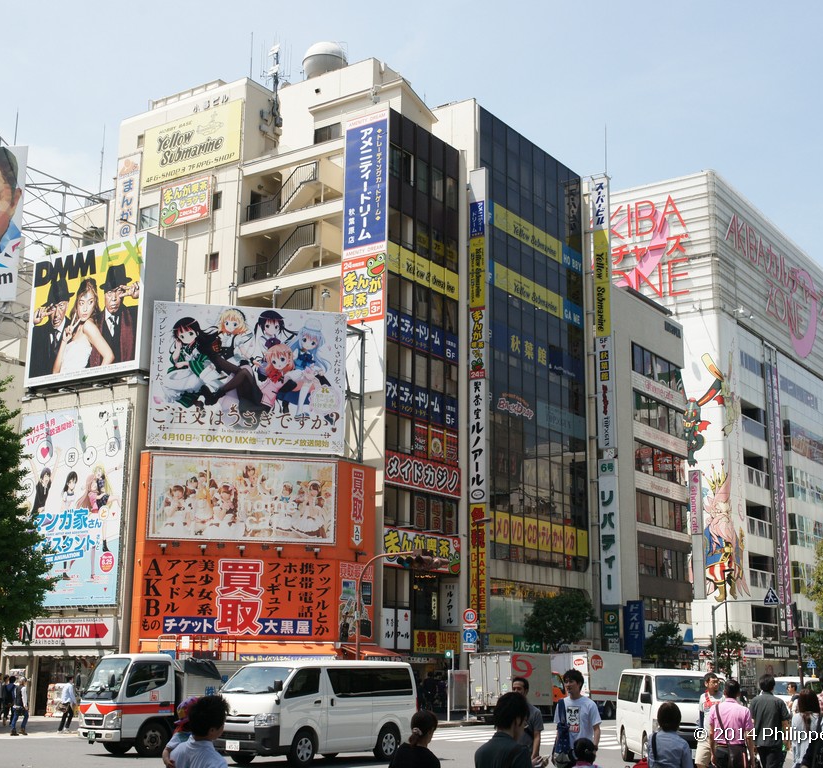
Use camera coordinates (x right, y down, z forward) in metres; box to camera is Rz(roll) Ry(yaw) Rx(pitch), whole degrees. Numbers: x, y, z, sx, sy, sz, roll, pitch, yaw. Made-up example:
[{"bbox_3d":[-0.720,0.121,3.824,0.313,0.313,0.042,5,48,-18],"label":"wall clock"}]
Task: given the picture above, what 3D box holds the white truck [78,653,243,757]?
[{"bbox_3d":[-5.044,7.130,25.228,1.750,2.100,4.700,-10,-17,37],"label":"white truck"}]

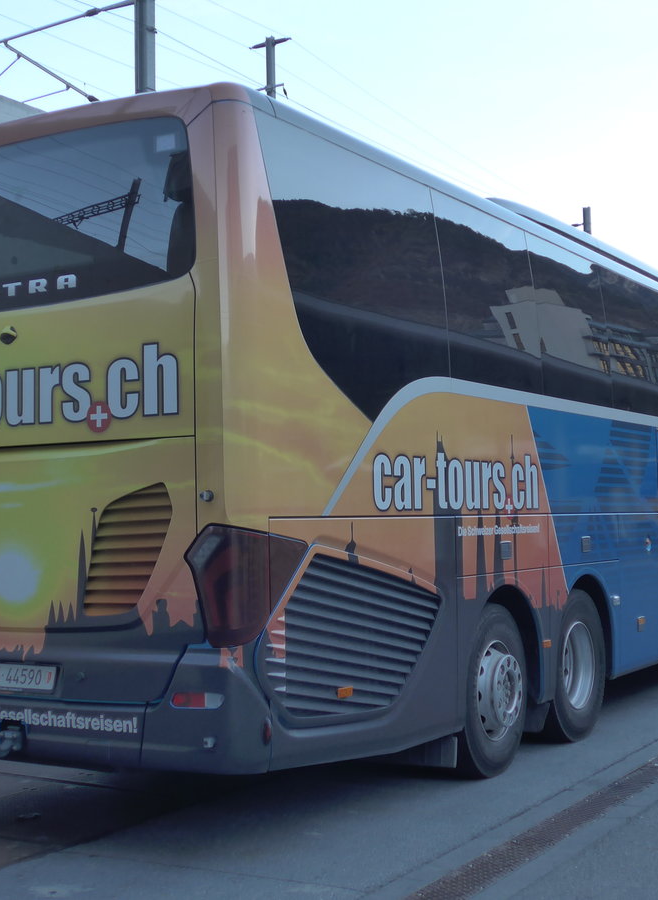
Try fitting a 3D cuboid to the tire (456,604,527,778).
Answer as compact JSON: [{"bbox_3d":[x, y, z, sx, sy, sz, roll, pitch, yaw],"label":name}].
[{"bbox_3d":[0.892,1.416,8.088,0.300,1.030,1.030,-3,-4,30],"label":"tire"}]

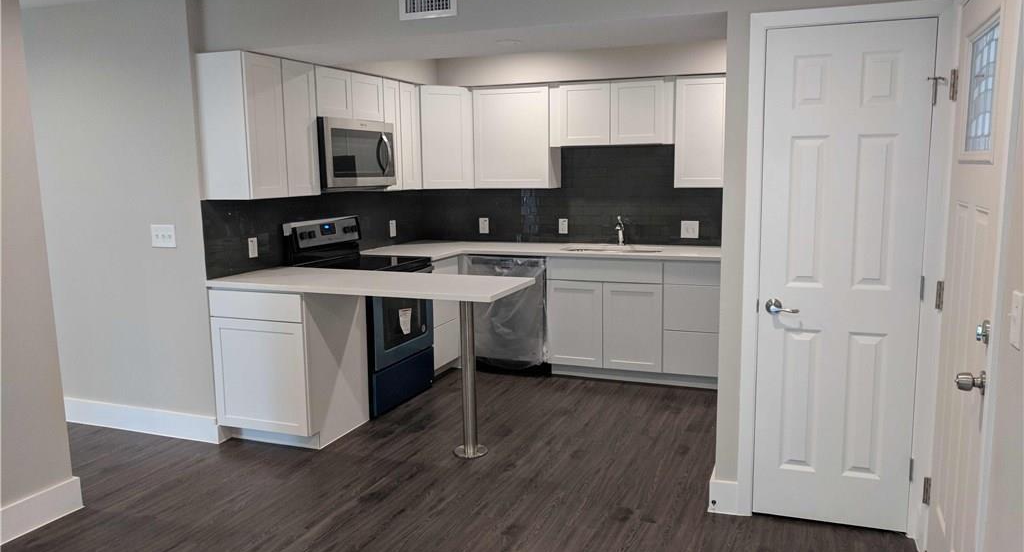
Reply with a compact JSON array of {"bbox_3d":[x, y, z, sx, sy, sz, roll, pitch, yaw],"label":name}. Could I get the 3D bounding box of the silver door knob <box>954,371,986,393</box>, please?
[{"bbox_3d":[1.298,0.300,2.179,0.072,0.066,0.066,2,9,21],"label":"silver door knob"}]

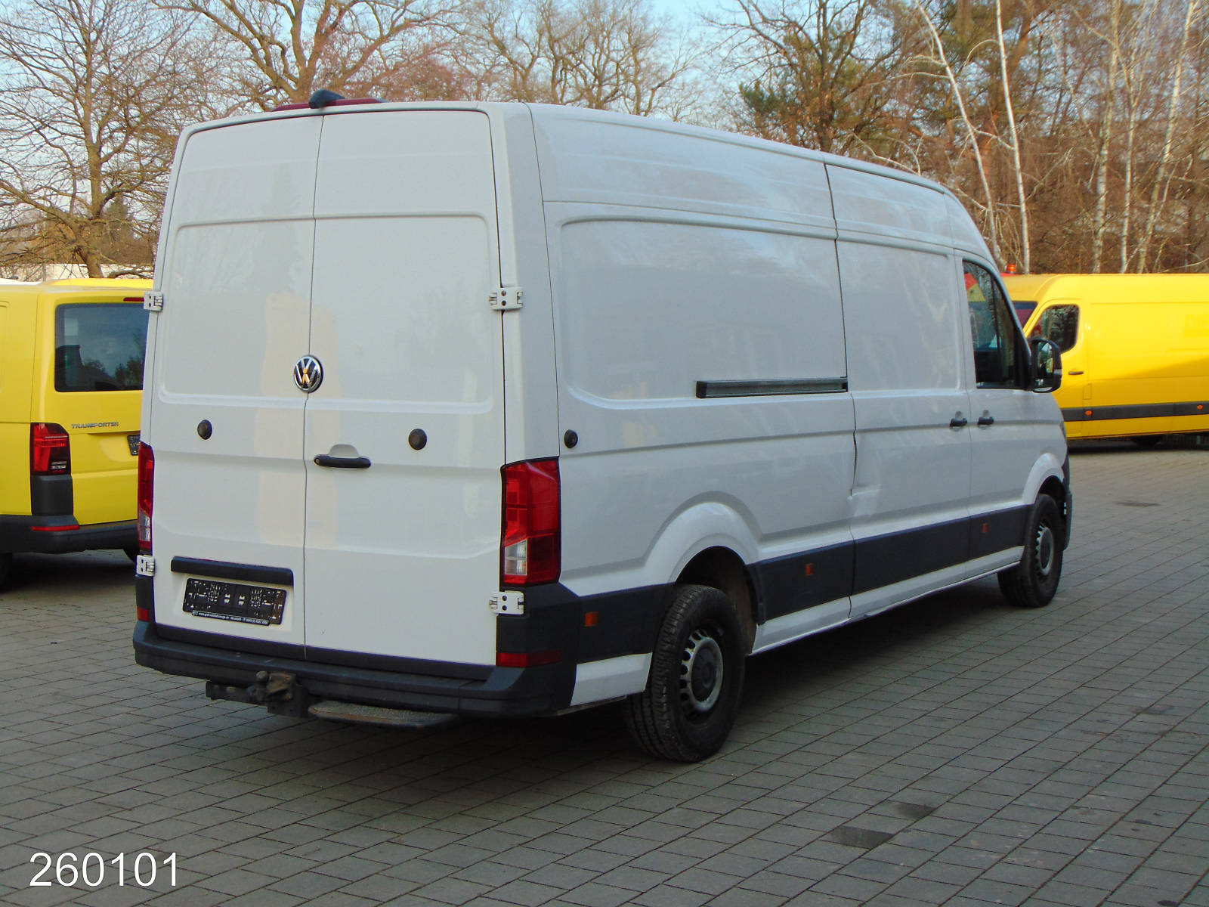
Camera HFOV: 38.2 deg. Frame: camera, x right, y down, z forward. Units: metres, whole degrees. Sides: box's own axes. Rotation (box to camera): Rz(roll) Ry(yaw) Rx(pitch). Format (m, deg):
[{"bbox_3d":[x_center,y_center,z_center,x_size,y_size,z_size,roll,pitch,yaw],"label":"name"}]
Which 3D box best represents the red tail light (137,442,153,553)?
[{"bbox_3d":[-1.822,0.158,7.021,0.138,0.440,0.190,3,5,32],"label":"red tail light"}]

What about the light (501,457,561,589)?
[{"bbox_3d":[-0.262,0.233,6.059,0.138,0.440,0.190,3,5,32],"label":"light"}]

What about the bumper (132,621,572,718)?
[{"bbox_3d":[-1.043,0.786,6.584,1.970,0.185,0.350,3,5,32],"label":"bumper"}]

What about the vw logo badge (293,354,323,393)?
[{"bbox_3d":[-1.089,-0.291,6.421,0.145,0.145,0.022,3,5,32],"label":"vw logo badge"}]

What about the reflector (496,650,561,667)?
[{"bbox_3d":[-0.261,0.712,6.111,0.130,0.053,0.210,3,5,32],"label":"reflector"}]

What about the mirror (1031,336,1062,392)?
[{"bbox_3d":[2.594,-0.517,10.269,0.210,0.335,0.150,3,5,32],"label":"mirror"}]

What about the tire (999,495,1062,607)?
[{"bbox_3d":[2.682,0.608,10.975,0.230,0.696,0.708,3,5,32],"label":"tire"}]

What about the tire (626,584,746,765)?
[{"bbox_3d":[0.332,0.887,7.159,0.230,0.696,0.708,3,5,32],"label":"tire"}]

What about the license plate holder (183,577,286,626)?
[{"bbox_3d":[-1.446,0.576,6.791,0.525,0.133,0.025,3,-6,32],"label":"license plate holder"}]

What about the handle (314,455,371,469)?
[{"bbox_3d":[-0.950,0.030,6.337,0.265,0.043,0.060,3,5,32],"label":"handle"}]

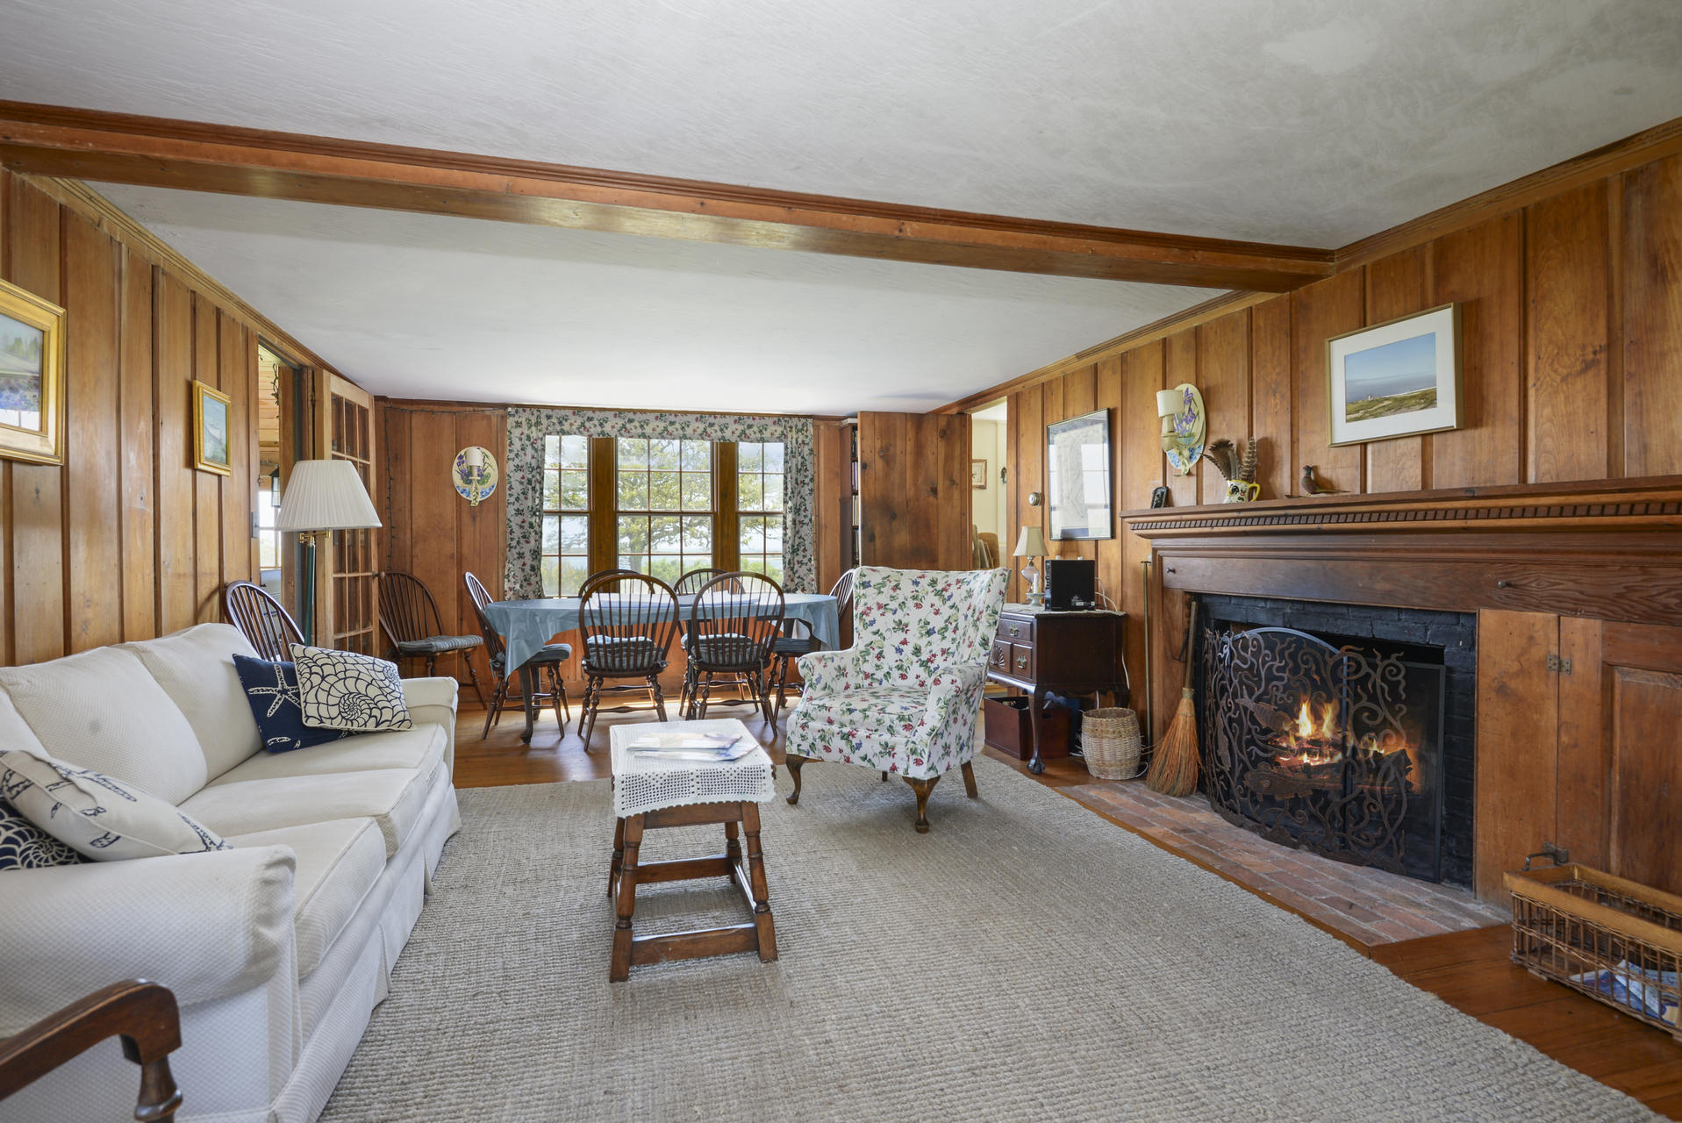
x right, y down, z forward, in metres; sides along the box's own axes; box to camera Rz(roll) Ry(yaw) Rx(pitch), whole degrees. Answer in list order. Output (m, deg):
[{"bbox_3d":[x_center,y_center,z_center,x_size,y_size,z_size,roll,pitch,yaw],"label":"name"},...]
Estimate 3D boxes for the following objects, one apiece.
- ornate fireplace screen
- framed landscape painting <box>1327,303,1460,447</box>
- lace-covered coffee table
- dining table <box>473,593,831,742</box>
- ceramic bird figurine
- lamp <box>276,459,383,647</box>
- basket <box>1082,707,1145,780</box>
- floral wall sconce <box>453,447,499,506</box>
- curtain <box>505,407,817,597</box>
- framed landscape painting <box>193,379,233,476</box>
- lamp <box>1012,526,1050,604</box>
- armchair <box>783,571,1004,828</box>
[{"bbox_3d":[1.870,0.660,3.464,0.462,0.814,1.133,0,1,-19],"label":"ornate fireplace screen"},{"bbox_3d":[1.978,-0.649,3.191,0.033,0.410,0.499,0,1,-19],"label":"framed landscape painting"},{"bbox_3d":[-0.458,0.800,2.602,0.434,0.544,0.605,0,1,-16],"label":"lace-covered coffee table"},{"bbox_3d":[-1.074,0.656,5.741,2.233,0.764,1.144,0,1,-16],"label":"dining table"},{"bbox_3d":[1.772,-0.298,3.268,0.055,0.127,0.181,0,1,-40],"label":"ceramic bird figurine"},{"bbox_3d":[-2.185,0.311,3.763,0.451,1.491,0.451,0,1,-19],"label":"lamp"},{"bbox_3d":[1.355,0.905,4.401,0.286,0.302,0.286,0,1,-19],"label":"basket"},{"bbox_3d":[-2.619,-0.613,6.365,0.302,0.429,0.110,0,1,-19],"label":"floral wall sconce"},{"bbox_3d":[-1.314,-0.414,6.798,2.357,1.419,0.110,0,1,-19],"label":"curtain"},{"bbox_3d":[-2.643,-0.544,3.730,0.033,0.351,0.341,0,1,-15],"label":"framed landscape painting"},{"bbox_3d":[1.077,0.032,5.046,0.198,0.440,0.198,0,1,0],"label":"lamp"},{"bbox_3d":[0.246,0.545,3.935,0.797,1.028,0.737,1,1,37],"label":"armchair"}]

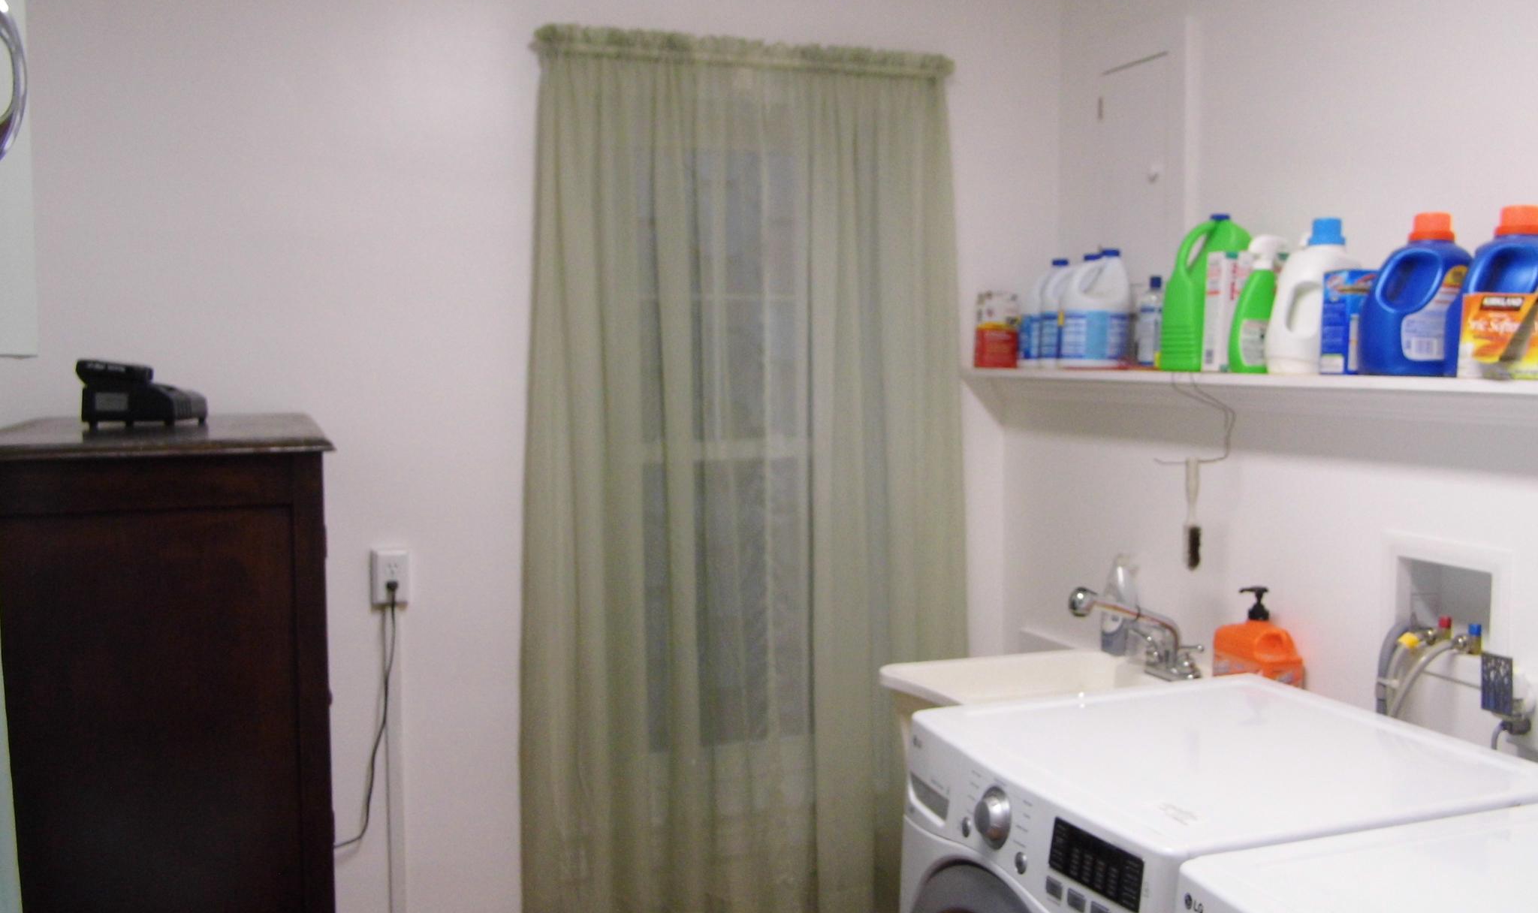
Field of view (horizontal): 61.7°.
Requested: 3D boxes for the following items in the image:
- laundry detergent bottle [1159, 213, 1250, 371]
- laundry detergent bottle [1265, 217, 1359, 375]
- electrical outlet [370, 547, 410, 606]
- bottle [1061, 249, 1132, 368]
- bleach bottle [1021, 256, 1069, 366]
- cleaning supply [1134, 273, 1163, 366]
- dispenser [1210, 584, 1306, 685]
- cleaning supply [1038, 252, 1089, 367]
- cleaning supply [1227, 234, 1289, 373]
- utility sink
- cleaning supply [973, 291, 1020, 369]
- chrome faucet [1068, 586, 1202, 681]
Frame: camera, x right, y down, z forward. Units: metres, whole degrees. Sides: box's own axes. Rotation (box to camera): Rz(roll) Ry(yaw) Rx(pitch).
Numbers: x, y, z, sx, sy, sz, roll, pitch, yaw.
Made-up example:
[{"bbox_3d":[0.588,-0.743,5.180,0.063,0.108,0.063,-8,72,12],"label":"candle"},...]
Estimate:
[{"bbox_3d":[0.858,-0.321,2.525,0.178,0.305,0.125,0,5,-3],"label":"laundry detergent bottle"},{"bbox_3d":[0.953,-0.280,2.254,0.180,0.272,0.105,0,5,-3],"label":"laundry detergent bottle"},{"bbox_3d":[-0.811,0.258,2.762,0.078,0.120,0.035,-2,5,-20],"label":"electrical outlet"},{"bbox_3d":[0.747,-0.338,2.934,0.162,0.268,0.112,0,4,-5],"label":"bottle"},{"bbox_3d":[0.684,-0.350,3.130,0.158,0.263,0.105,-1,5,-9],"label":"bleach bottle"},{"bbox_3d":[0.813,-0.284,2.709,0.078,0.192,0.065,0,5,3],"label":"cleaning supply"},{"bbox_3d":[0.912,0.348,2.428,0.105,0.240,0.135,-2,4,-21],"label":"dispenser"},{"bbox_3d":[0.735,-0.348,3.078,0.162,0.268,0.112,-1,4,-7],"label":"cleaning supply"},{"bbox_3d":[0.939,-0.292,2.470,0.108,0.268,0.065,3,5,38],"label":"cleaning supply"},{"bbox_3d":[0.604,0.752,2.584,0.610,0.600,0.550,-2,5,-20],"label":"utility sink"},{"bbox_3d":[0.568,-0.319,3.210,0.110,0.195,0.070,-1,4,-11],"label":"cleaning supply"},{"bbox_3d":[0.723,0.348,2.602,0.260,0.200,0.190,-2,4,-21],"label":"chrome faucet"}]

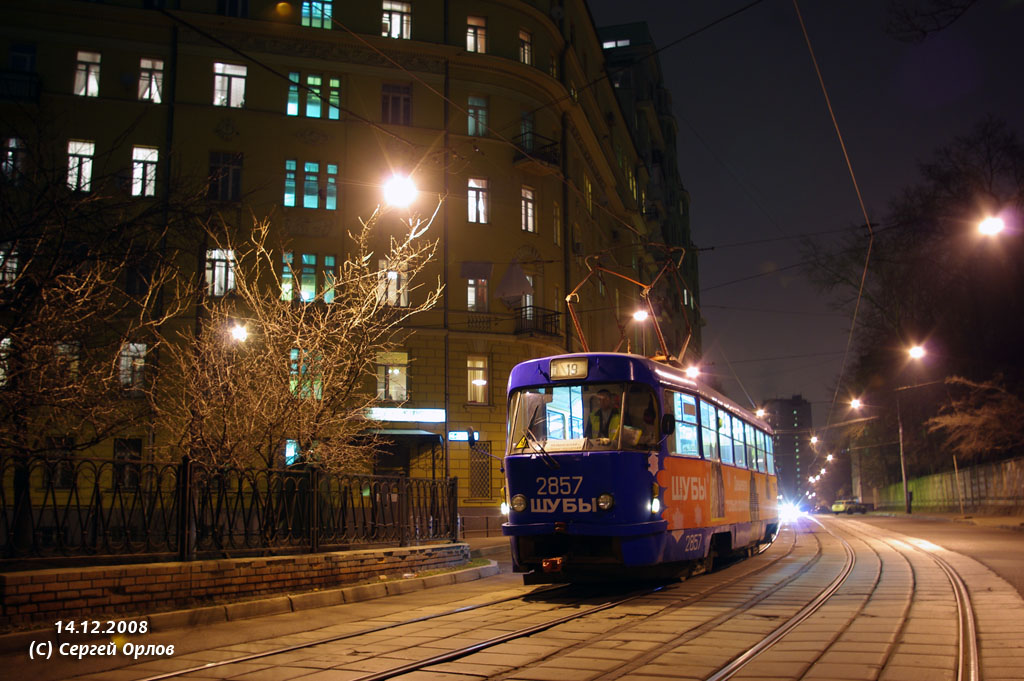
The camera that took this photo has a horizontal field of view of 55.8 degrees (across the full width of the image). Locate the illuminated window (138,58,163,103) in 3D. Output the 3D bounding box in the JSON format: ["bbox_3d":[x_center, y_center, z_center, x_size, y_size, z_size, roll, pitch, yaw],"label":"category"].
[{"bbox_3d":[-13.021,-9.365,34.804,0.800,1.680,0.200,3,-10,-16],"label":"illuminated window"}]

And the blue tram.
[{"bbox_3d":[3.293,2.721,18.691,2.500,3.060,14.200,-4,-10,21],"label":"blue tram"}]

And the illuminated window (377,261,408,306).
[{"bbox_3d":[-4.543,-2.197,37.110,1.152,1.750,0.200,2,-10,-14],"label":"illuminated window"}]

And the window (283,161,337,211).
[{"bbox_3d":[-7.679,-5.930,36.919,1.961,1.851,0.200,2,-10,-14],"label":"window"}]

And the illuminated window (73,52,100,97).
[{"bbox_3d":[-15.584,-9.790,35.499,0.832,1.734,0.200,2,-10,-14],"label":"illuminated window"}]

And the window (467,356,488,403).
[{"bbox_3d":[-1.295,1.464,36.281,0.880,1.900,0.200,4,-11,-22],"label":"window"}]

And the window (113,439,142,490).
[{"bbox_3d":[-13.388,4.299,33.690,0.916,1.727,0.200,2,-10,-14],"label":"window"}]

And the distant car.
[{"bbox_3d":[33.338,16.471,95.591,4.100,1.500,1.700,7,-12,-35],"label":"distant car"}]

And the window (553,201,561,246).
[{"bbox_3d":[1.857,-4.882,40.321,0.200,1.950,0.880,-4,-11,24],"label":"window"}]

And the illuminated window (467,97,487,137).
[{"bbox_3d":[-1.382,-9.102,39.264,0.871,1.694,0.200,4,-10,-21],"label":"illuminated window"}]

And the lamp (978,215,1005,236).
[{"bbox_3d":[14.397,-3.453,29.013,0.750,0.300,0.350,-3,-10,17],"label":"lamp"}]

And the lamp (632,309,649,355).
[{"bbox_3d":[5.748,3.376,41.532,0.500,9.400,1.000,-4,-11,23],"label":"lamp"}]

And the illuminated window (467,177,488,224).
[{"bbox_3d":[-1.361,-5.583,38.674,0.882,1.893,0.200,4,-10,-21],"label":"illuminated window"}]

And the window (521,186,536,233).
[{"bbox_3d":[0.660,-5.241,38.658,0.880,1.920,0.200,9,-14,-43],"label":"window"}]

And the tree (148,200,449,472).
[{"bbox_3d":[-3.263,0.500,14.629,4.500,5.400,4.200,3,-10,-16],"label":"tree"}]

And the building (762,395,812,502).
[{"bbox_3d":[124.769,50.639,436.672,21.500,48.005,19.000,-3,-10,16],"label":"building"}]

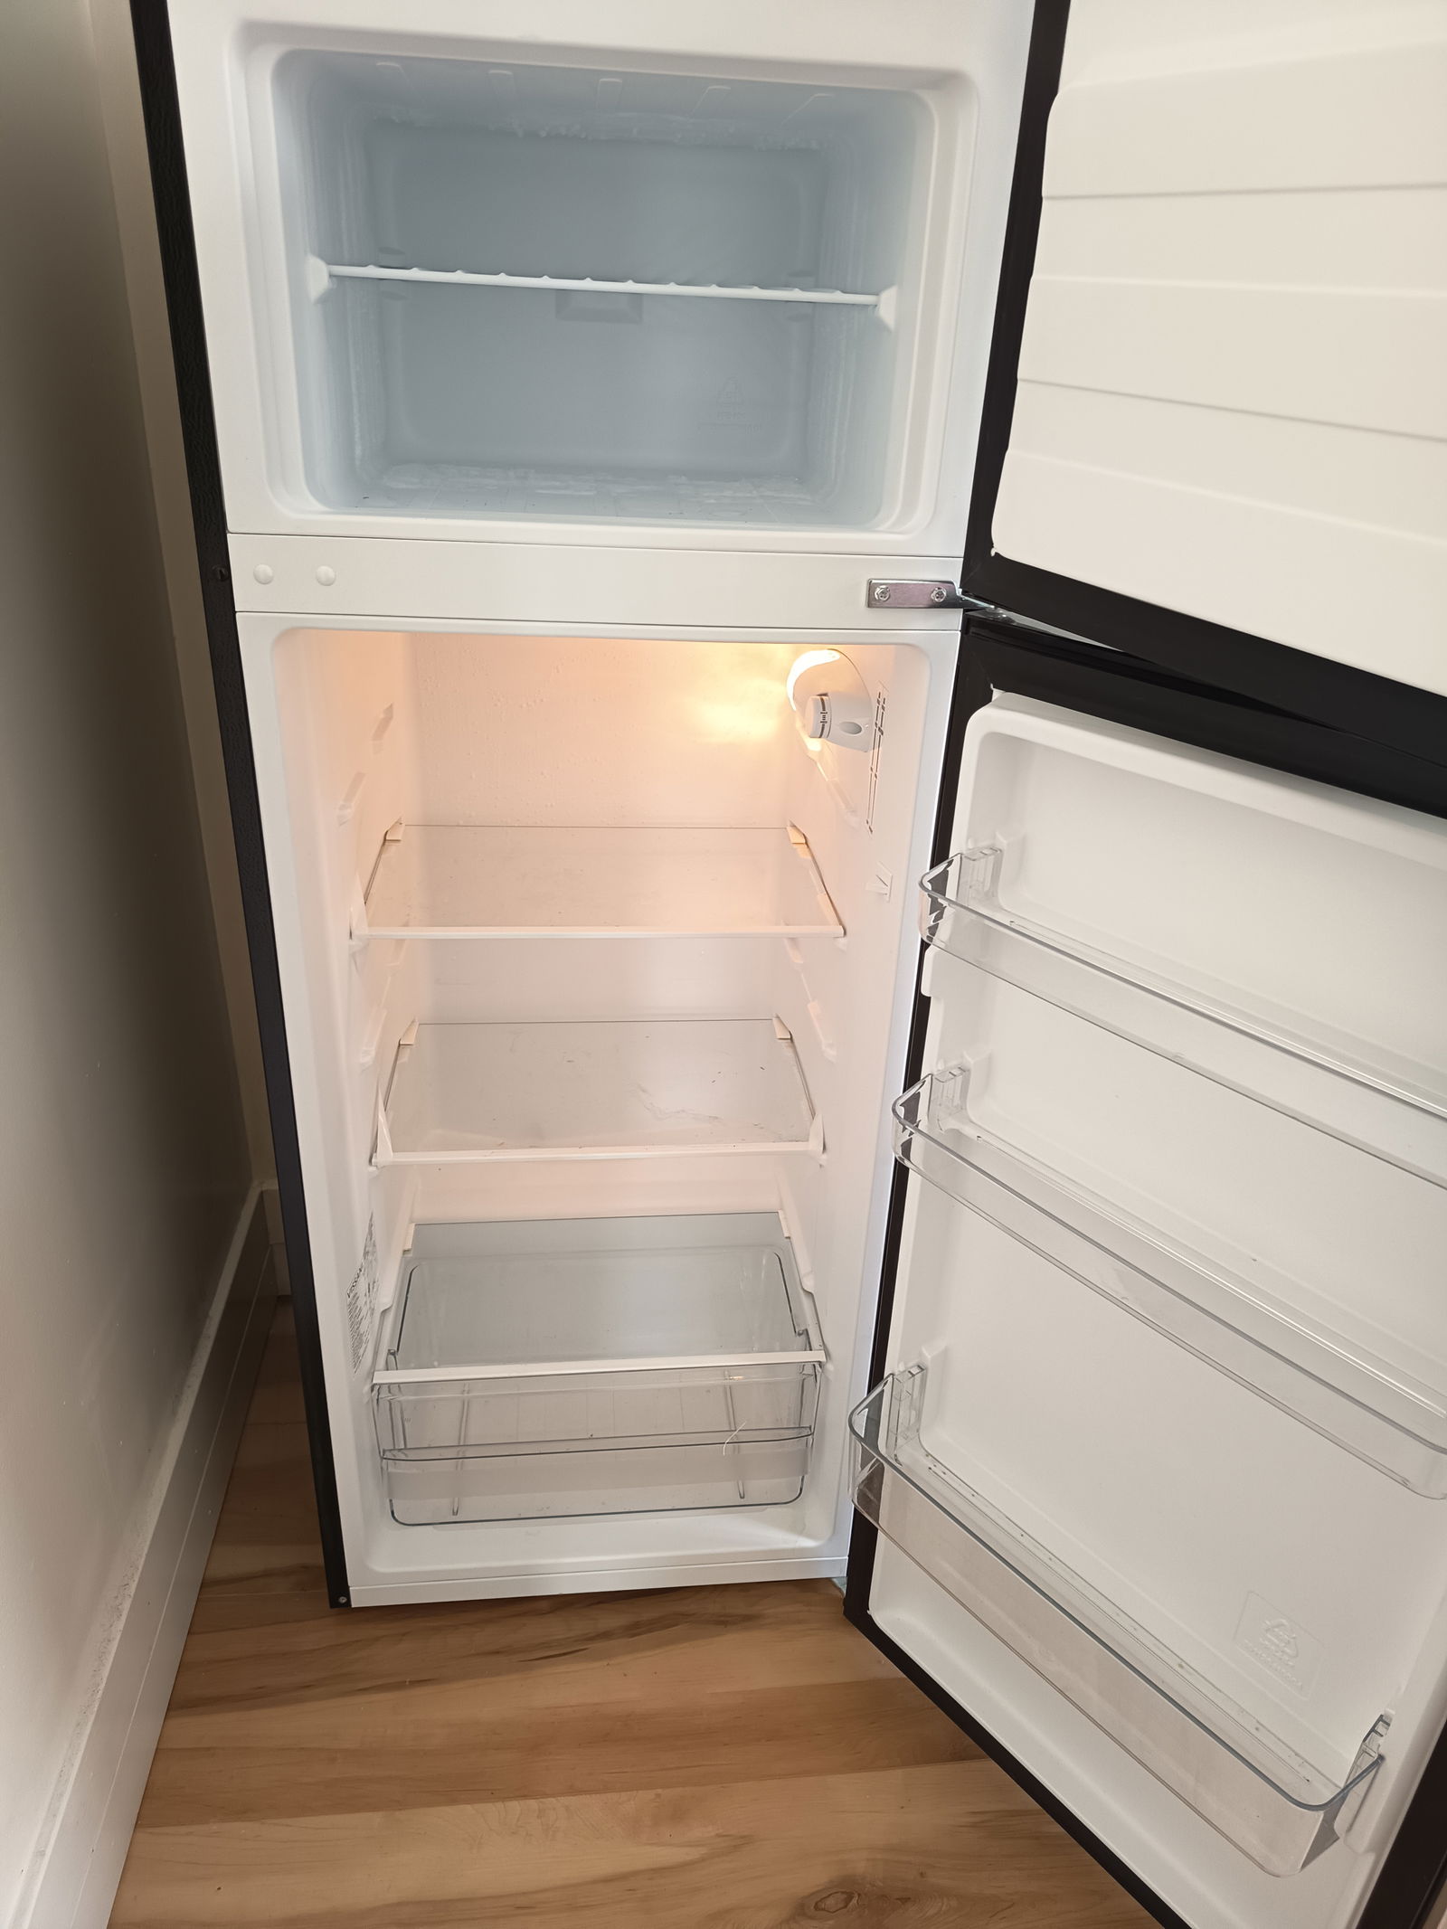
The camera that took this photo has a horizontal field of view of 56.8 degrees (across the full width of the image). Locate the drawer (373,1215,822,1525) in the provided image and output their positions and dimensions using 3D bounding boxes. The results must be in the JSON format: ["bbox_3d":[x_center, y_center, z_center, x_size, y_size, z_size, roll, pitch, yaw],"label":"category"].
[{"bbox_3d":[-0.134,0.437,1.462,0.444,0.214,0.243,0,26,-7],"label":"drawer"}]

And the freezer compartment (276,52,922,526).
[{"bbox_3d":[-0.092,-0.497,1.014,0.405,0.267,0.317,0,26,-7],"label":"freezer compartment"}]

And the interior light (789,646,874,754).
[{"bbox_3d":[0.088,-0.226,1.151,0.053,0.082,0.128,0,26,-7],"label":"interior light"}]

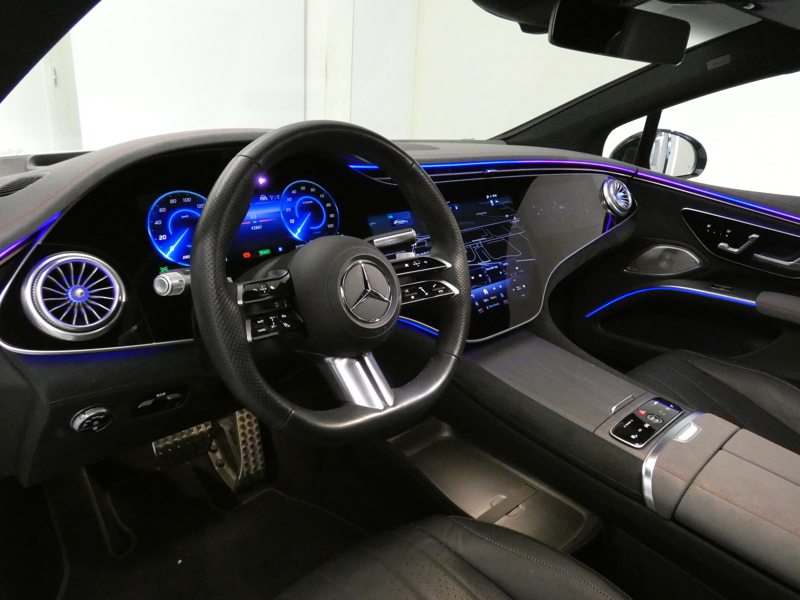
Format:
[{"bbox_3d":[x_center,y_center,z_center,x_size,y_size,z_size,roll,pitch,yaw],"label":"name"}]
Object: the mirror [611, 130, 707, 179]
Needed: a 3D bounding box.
[{"bbox_3d":[0.727,-0.421,1.661,0.235,0.155,0.130,-6,18,-25],"label":"mirror"}]

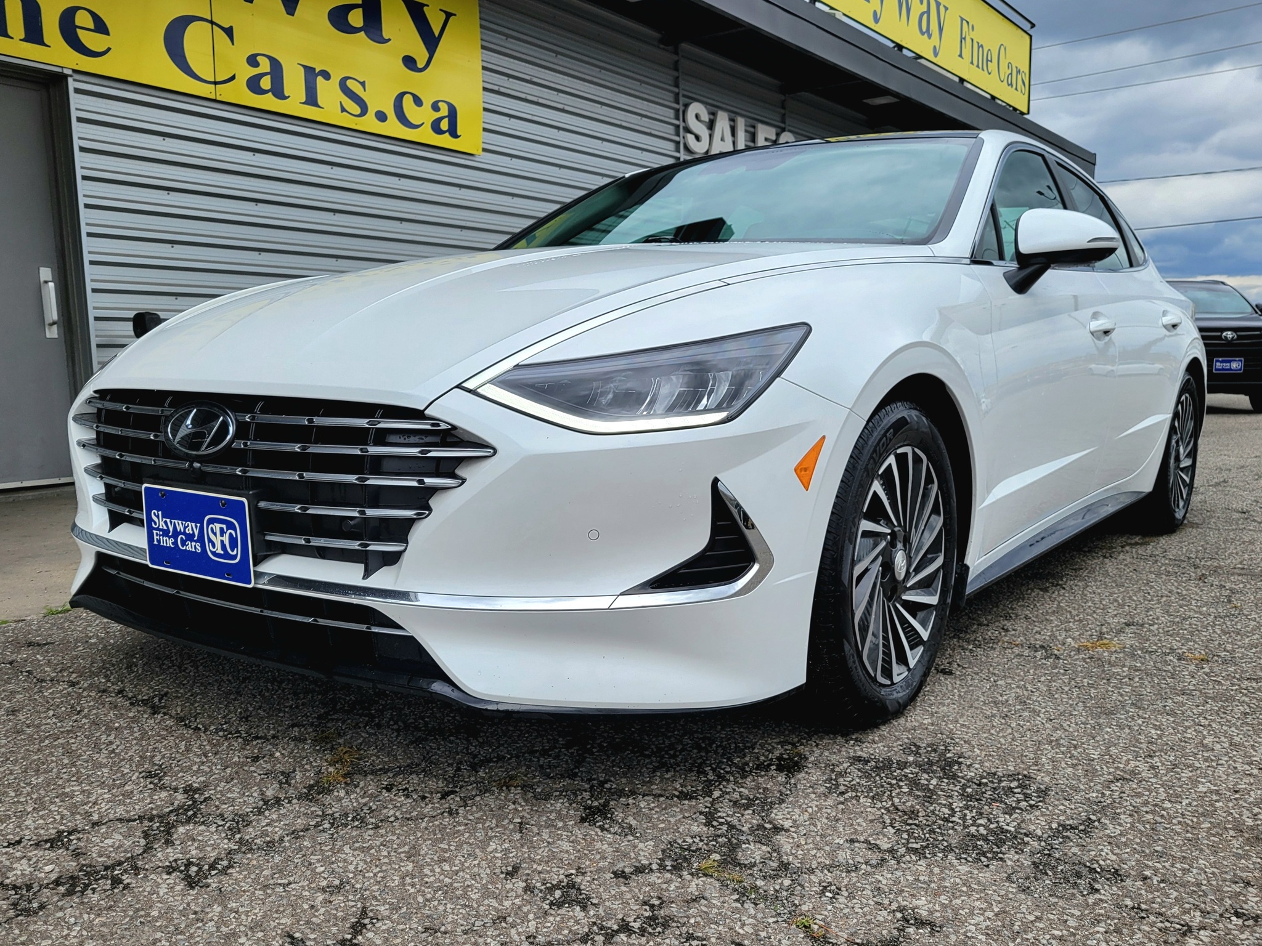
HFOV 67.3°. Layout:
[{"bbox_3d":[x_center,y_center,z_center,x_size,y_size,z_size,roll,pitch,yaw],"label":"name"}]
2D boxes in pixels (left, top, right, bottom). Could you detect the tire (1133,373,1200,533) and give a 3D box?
[{"bbox_3d":[2.208,-0.095,3.977,0.223,0.665,0.670,5,9,40],"label":"tire"}]

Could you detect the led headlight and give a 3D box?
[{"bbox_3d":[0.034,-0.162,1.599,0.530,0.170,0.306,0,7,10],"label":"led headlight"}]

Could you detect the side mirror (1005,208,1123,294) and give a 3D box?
[{"bbox_3d":[1.060,-0.546,2.328,0.228,0.208,0.218,5,9,40],"label":"side mirror"}]

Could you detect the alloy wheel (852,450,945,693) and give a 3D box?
[{"bbox_3d":[0.472,0.178,1.965,0.198,0.473,0.473,4,9,38],"label":"alloy wheel"}]

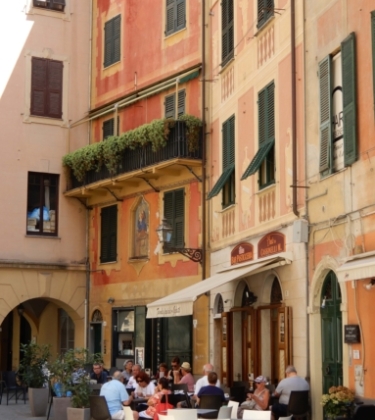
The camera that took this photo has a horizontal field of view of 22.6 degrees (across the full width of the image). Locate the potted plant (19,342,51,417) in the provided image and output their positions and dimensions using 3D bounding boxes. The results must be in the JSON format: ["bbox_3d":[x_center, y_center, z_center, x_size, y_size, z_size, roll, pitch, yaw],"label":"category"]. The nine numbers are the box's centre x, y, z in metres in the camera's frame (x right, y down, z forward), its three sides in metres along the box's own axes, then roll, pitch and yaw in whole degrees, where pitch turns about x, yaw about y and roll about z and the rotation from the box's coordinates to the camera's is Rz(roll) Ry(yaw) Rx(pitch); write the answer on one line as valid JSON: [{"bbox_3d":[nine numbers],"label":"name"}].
[{"bbox_3d":[-3.363,3.752,20.819,0.653,1.613,0.600,2,-8,-11],"label":"potted plant"}]

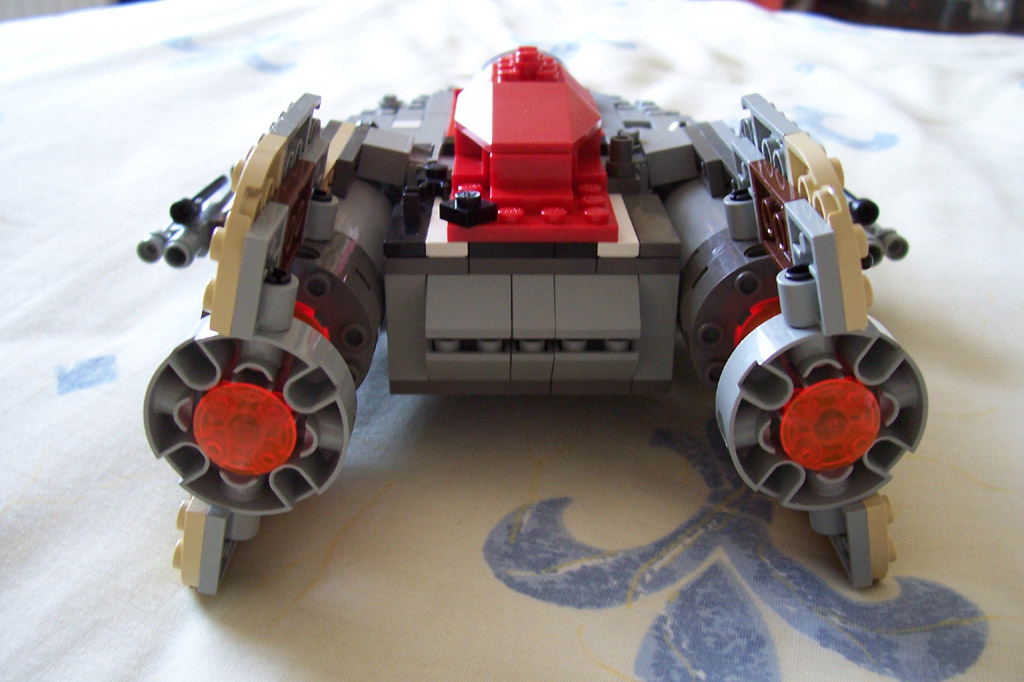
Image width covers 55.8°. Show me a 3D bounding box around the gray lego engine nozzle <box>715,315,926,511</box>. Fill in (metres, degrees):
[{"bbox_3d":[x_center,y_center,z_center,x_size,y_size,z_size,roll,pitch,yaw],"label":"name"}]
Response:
[{"bbox_3d":[0.050,0.011,0.158,0.032,0.032,0.010,0,24,-1],"label":"gray lego engine nozzle"}]

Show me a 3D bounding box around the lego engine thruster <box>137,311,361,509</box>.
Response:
[{"bbox_3d":[-0.042,0.012,0.157,0.032,0.032,0.010,0,24,-1],"label":"lego engine thruster"}]

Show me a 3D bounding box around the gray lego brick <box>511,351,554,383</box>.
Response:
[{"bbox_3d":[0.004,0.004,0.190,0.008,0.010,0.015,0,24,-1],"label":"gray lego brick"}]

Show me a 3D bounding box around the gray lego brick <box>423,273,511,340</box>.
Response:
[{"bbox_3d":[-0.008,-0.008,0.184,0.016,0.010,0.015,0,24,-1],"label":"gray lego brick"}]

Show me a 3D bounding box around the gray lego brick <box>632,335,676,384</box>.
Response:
[{"bbox_3d":[0.028,0.001,0.195,0.008,0.010,0.010,0,24,-1],"label":"gray lego brick"}]

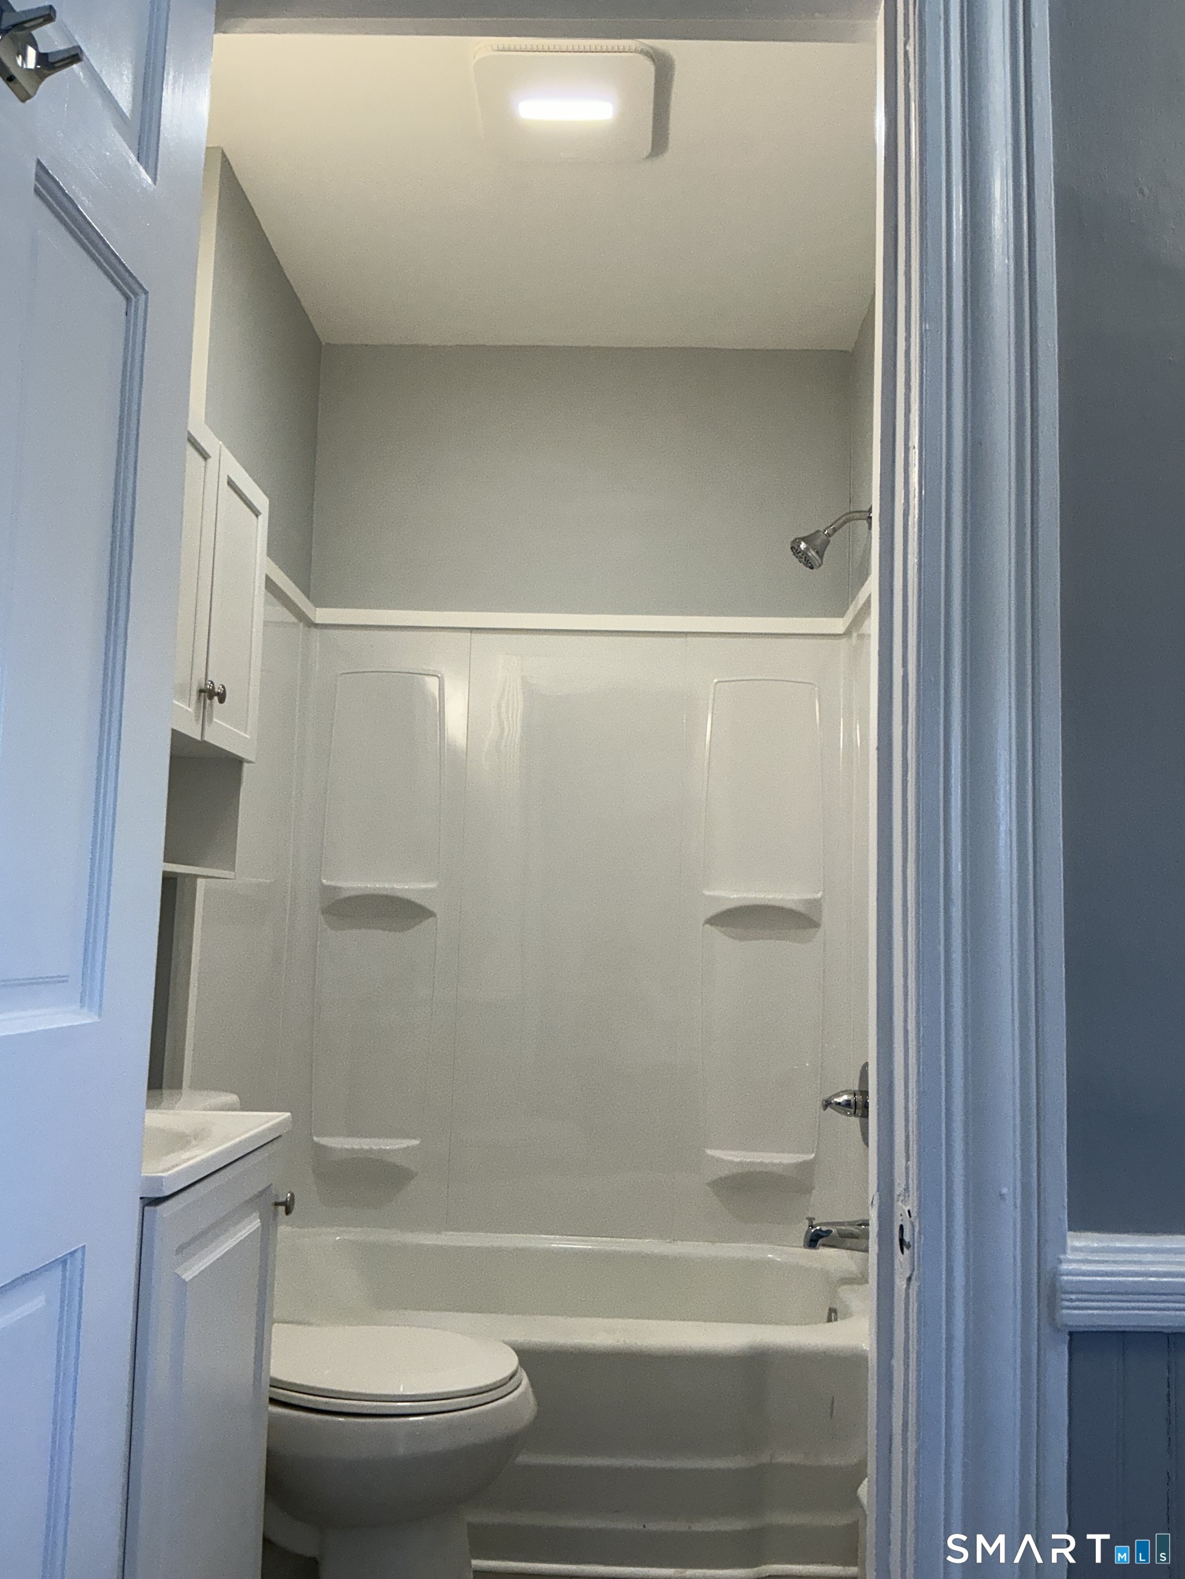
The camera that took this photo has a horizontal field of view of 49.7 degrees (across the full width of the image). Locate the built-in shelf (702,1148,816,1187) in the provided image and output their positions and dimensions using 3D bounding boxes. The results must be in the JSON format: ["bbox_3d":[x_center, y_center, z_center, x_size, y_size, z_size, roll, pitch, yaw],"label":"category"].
[{"bbox_3d":[0.387,0.877,2.915,0.260,0.084,0.088,1,-7,2],"label":"built-in shelf"}]

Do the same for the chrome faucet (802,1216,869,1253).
[{"bbox_3d":[0.513,0.936,2.683,0.136,0.068,0.055,1,-7,2],"label":"chrome faucet"}]

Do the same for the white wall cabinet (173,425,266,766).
[{"bbox_3d":[-0.701,-0.324,2.031,0.200,0.482,0.550,1,-7,2],"label":"white wall cabinet"}]

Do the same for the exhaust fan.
[{"bbox_3d":[-0.045,-1.233,2.291,0.310,0.033,0.305,1,-7,2],"label":"exhaust fan"}]

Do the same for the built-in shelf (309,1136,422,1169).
[{"bbox_3d":[-0.531,0.851,2.946,0.255,0.075,0.088,1,-7,2],"label":"built-in shelf"}]

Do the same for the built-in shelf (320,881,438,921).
[{"bbox_3d":[-0.511,0.257,3.018,0.284,0.080,0.088,1,-7,2],"label":"built-in shelf"}]

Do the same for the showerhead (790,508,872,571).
[{"bbox_3d":[0.538,-0.561,2.864,0.188,0.150,0.082,1,-7,2],"label":"showerhead"}]

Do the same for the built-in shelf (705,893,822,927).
[{"bbox_3d":[0.402,0.279,2.987,0.284,0.078,0.088,1,-7,2],"label":"built-in shelf"}]

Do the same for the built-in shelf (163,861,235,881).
[{"bbox_3d":[-0.723,0.116,1.978,0.170,0.017,0.530,1,-7,2],"label":"built-in shelf"}]

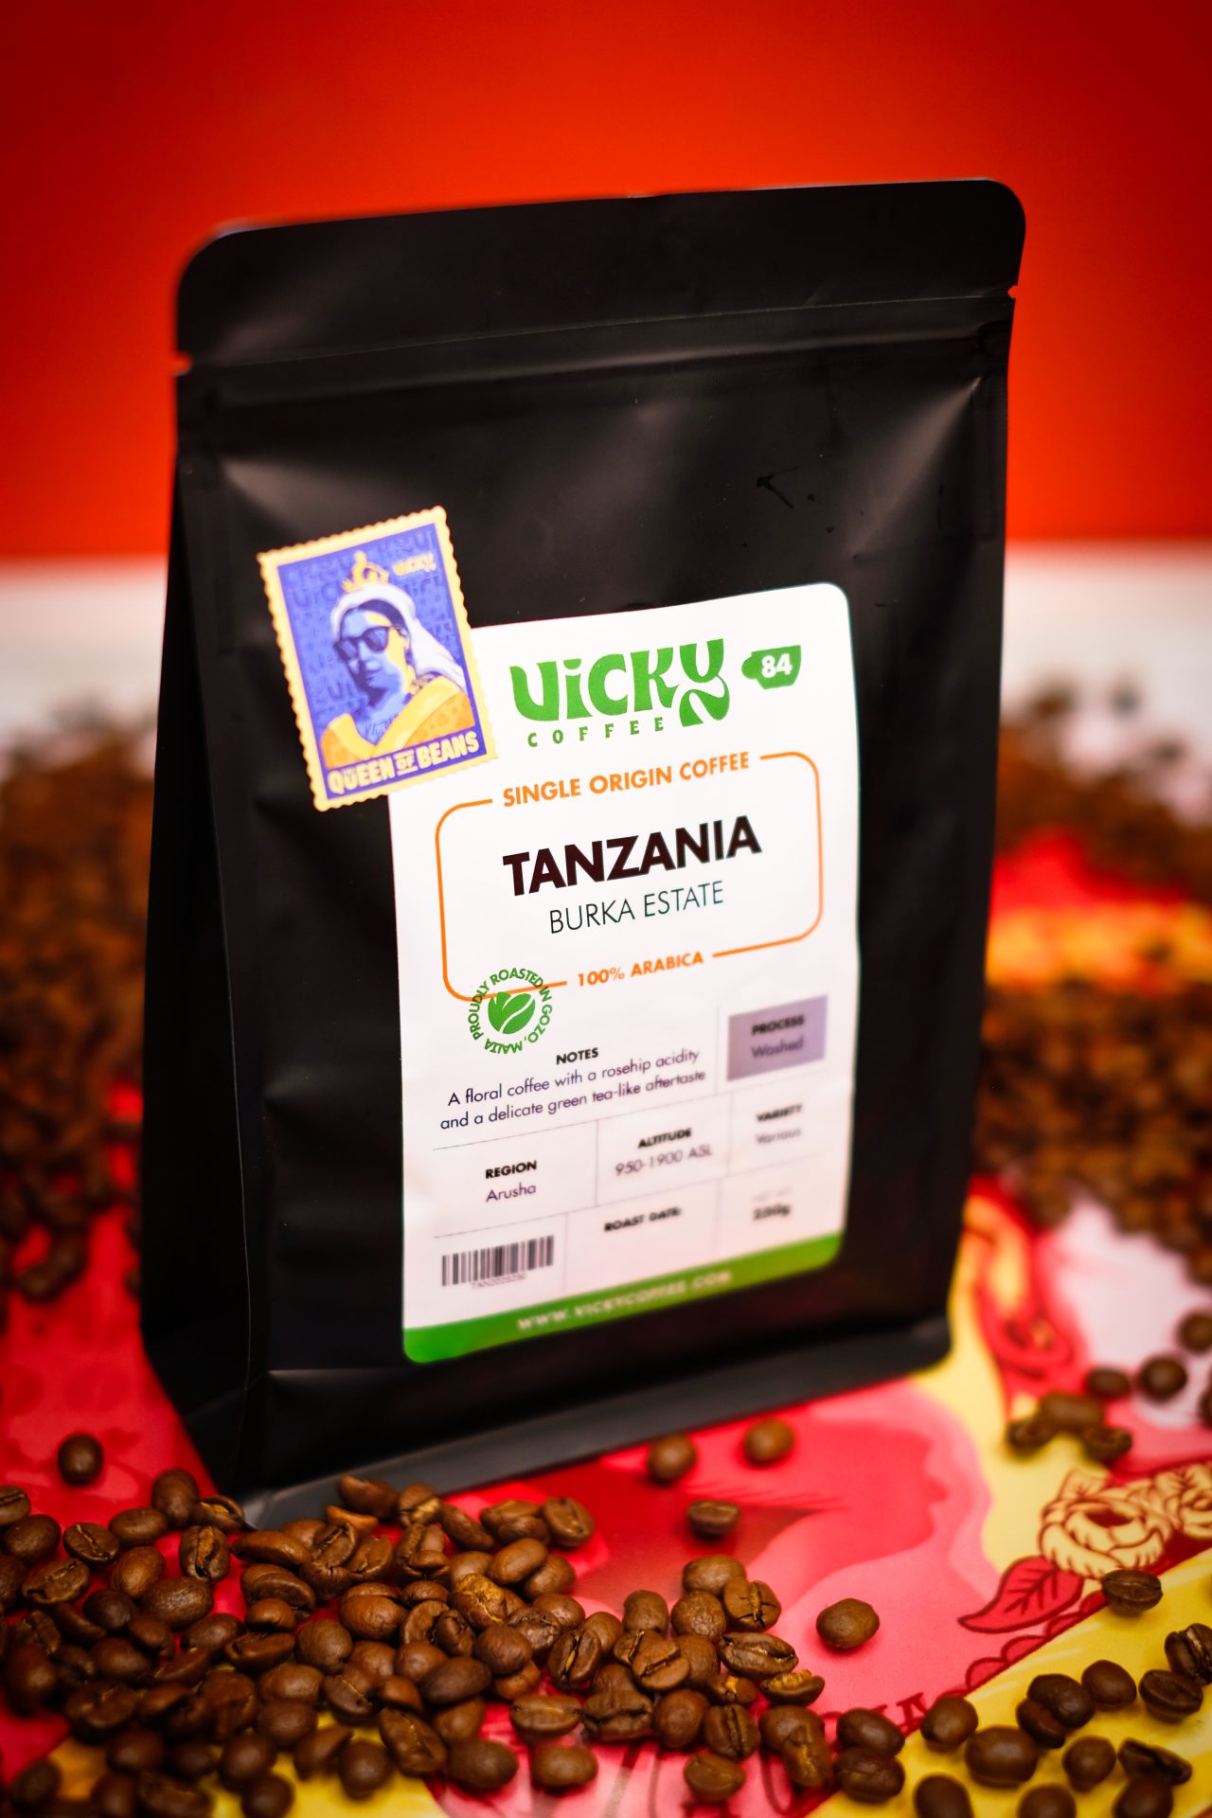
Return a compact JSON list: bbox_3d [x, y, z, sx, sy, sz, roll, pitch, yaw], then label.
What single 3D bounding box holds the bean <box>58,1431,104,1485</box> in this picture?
[{"bbox_3d":[-0.090,0.094,0.457,0.007,0.006,0.011,-8,29,-18],"label":"bean"}]

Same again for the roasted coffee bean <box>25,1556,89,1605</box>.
[{"bbox_3d":[-0.089,0.109,0.432,0.011,0.006,0.008,-18,33,-32],"label":"roasted coffee bean"}]

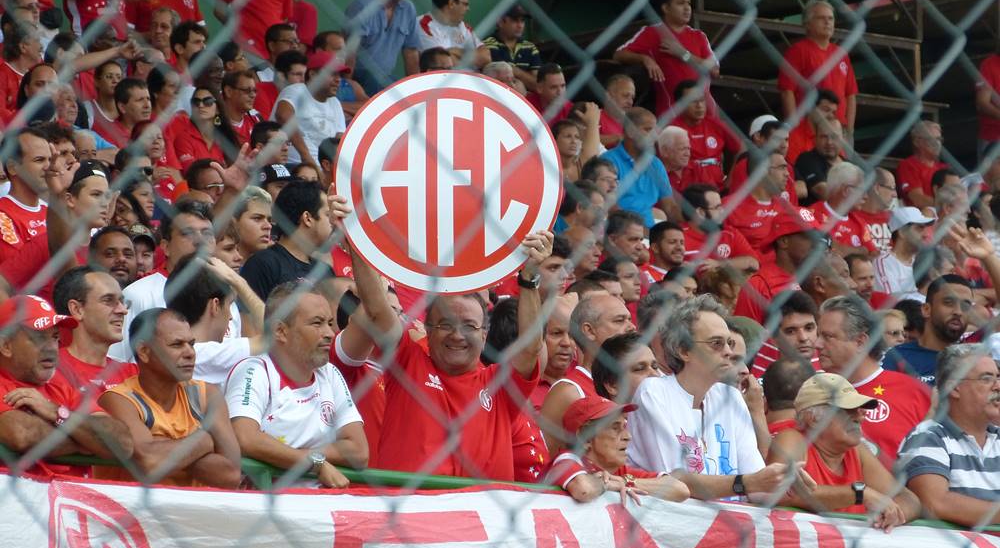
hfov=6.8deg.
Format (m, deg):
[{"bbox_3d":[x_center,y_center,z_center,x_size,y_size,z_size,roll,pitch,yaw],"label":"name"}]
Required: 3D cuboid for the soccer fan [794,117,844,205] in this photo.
[{"bbox_3d":[1.864,-0.209,48.209,0.520,1.380,0.550,4,-8,-25],"label":"soccer fan"}]

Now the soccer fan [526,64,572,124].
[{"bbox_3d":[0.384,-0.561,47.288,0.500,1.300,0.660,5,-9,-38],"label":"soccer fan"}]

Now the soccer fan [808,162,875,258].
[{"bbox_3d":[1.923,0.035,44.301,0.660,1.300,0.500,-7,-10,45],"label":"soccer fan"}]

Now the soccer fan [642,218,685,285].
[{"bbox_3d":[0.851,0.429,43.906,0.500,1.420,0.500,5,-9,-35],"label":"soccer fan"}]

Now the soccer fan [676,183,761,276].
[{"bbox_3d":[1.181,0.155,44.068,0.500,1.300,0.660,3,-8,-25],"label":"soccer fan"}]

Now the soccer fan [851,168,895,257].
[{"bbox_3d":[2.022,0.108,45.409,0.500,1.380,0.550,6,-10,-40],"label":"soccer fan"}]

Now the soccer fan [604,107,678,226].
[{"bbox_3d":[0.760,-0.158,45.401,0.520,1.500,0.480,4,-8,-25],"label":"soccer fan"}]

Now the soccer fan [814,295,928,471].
[{"bbox_3d":[1.117,0.917,25.675,0.530,1.720,0.340,-1,-7,5],"label":"soccer fan"}]

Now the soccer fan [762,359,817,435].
[{"bbox_3d":[0.912,1.034,26.298,0.500,1.550,0.380,-2,-8,12],"label":"soccer fan"}]

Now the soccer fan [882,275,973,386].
[{"bbox_3d":[1.433,0.853,27.678,0.530,1.720,0.340,4,-8,-28],"label":"soccer fan"}]

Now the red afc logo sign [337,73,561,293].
[{"bbox_3d":[-0.138,-0.242,22.500,0.600,0.590,0.020,0,-3,2],"label":"red afc logo sign"}]

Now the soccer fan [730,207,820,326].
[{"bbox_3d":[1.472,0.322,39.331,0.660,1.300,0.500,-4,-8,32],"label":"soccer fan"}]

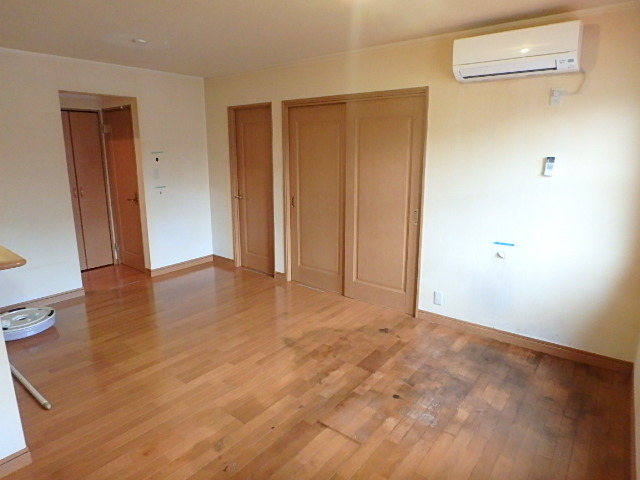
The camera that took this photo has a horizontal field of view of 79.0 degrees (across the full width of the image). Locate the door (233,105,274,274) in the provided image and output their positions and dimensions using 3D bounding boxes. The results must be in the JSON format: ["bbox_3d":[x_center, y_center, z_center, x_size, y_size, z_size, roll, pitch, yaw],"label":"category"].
[{"bbox_3d":[-0.769,-0.576,4.802,0.690,2.000,0.045,10,16,37],"label":"door"}]

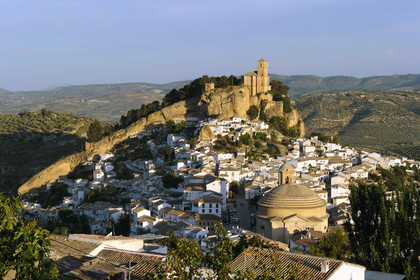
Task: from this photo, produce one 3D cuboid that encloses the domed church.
[{"bbox_3d":[39.803,29.865,352.939,35.500,34.167,49.000,0,3,-1],"label":"domed church"}]

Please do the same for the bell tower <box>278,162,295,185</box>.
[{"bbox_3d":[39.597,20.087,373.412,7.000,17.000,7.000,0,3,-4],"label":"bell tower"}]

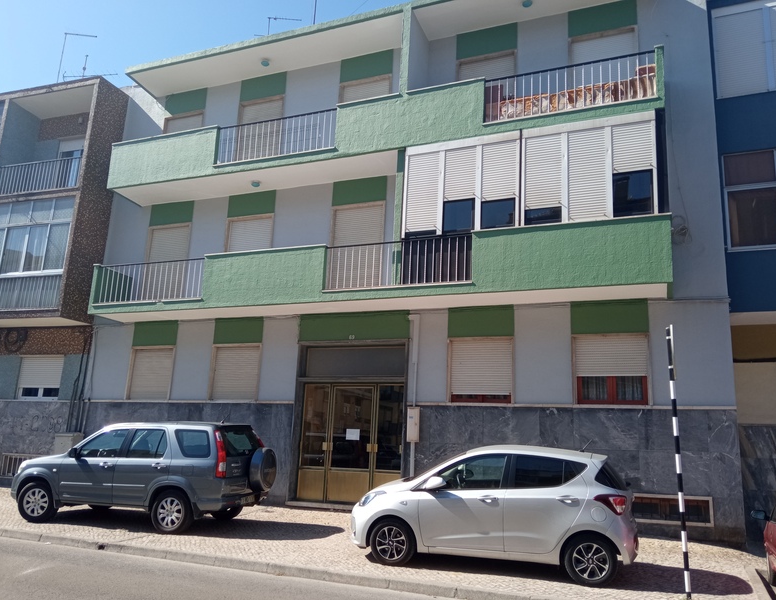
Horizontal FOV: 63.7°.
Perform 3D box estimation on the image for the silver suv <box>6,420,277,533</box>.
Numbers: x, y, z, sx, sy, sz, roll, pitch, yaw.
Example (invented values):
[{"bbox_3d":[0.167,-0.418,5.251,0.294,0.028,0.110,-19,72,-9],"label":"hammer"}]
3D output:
[{"bbox_3d":[-4.220,2.943,10.853,4.600,1.710,1.820,-3,-10,17],"label":"silver suv"}]

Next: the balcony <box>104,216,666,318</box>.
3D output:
[{"bbox_3d":[-0.938,-0.407,12.529,12.110,1.140,1.147,-3,-14,21],"label":"balcony"}]

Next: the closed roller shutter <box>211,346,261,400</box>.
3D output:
[{"bbox_3d":[-3.290,1.587,13.566,1.156,1.143,0.070,-3,-14,22],"label":"closed roller shutter"}]

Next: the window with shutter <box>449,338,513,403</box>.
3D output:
[{"bbox_3d":[1.751,1.266,11.705,1.147,1.040,0.061,-3,-14,21],"label":"window with shutter"}]

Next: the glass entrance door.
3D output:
[{"bbox_3d":[-0.733,2.749,12.069,2.174,2.257,0.120,-3,-12,22],"label":"glass entrance door"}]

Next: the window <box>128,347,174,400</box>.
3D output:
[{"bbox_3d":[-5.521,1.695,14.502,1.270,1.262,0.107,-3,-14,21],"label":"window"}]

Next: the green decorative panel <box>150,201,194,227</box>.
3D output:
[{"bbox_3d":[-5.302,-2.101,15.348,1.293,0.558,0.076,-3,-14,21],"label":"green decorative panel"}]

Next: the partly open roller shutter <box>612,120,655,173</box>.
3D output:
[{"bbox_3d":[4.047,-2.520,10.315,0.608,0.855,0.070,-3,-14,22],"label":"partly open roller shutter"}]

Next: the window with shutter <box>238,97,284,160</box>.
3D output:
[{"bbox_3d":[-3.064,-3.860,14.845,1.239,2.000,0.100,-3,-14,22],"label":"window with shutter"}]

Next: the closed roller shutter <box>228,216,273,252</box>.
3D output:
[{"bbox_3d":[-3.149,-1.284,14.242,1.150,1.150,0.070,-3,-14,22],"label":"closed roller shutter"}]

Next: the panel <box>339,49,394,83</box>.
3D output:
[{"bbox_3d":[-0.478,-5.293,14.166,1.278,0.604,0.076,-3,-14,21],"label":"panel"}]

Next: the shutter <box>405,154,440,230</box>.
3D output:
[{"bbox_3d":[0.649,-1.983,11.622,0.614,1.610,0.100,-3,-14,22],"label":"shutter"}]

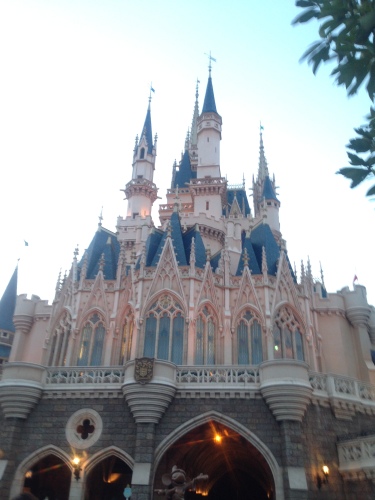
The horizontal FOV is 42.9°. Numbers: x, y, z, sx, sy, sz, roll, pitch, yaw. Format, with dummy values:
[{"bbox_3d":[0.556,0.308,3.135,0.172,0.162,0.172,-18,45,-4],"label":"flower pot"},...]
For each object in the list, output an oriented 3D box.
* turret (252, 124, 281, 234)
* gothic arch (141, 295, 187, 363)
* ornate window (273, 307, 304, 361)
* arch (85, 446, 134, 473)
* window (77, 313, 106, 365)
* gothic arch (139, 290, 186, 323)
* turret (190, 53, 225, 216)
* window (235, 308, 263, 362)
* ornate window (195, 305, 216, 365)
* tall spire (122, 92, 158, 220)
[{"bbox_3d":[7.772,-7.501,47.275,2.545,13.845,2.545,-1,-32,6],"label":"turret"},{"bbox_3d":[-1.370,4.715,27.368,2.378,4.455,0.400,-1,-32,6],"label":"gothic arch"},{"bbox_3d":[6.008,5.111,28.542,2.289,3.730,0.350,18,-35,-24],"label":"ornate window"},{"bbox_3d":[-3.653,9.884,22.481,2.542,1.300,0.500,-1,-32,6],"label":"arch"},{"bbox_3d":[-5.826,5.555,28.959,1.686,3.755,0.350,-1,-32,6],"label":"window"},{"bbox_3d":[-1.407,3.364,28.219,2.687,2.070,0.450,-1,-32,6],"label":"gothic arch"},{"bbox_3d":[2.064,-11.752,45.315,2.972,21.430,2.972,-1,-32,6],"label":"turret"},{"bbox_3d":[3.623,5.164,27.836,1.448,3.755,0.350,-1,-32,6],"label":"window"},{"bbox_3d":[1.005,4.974,27.465,1.405,3.965,0.350,15,-34,-19],"label":"ornate window"},{"bbox_3d":[-3.596,-9.077,42.128,2.748,15.395,2.748,-1,-32,6],"label":"tall spire"}]

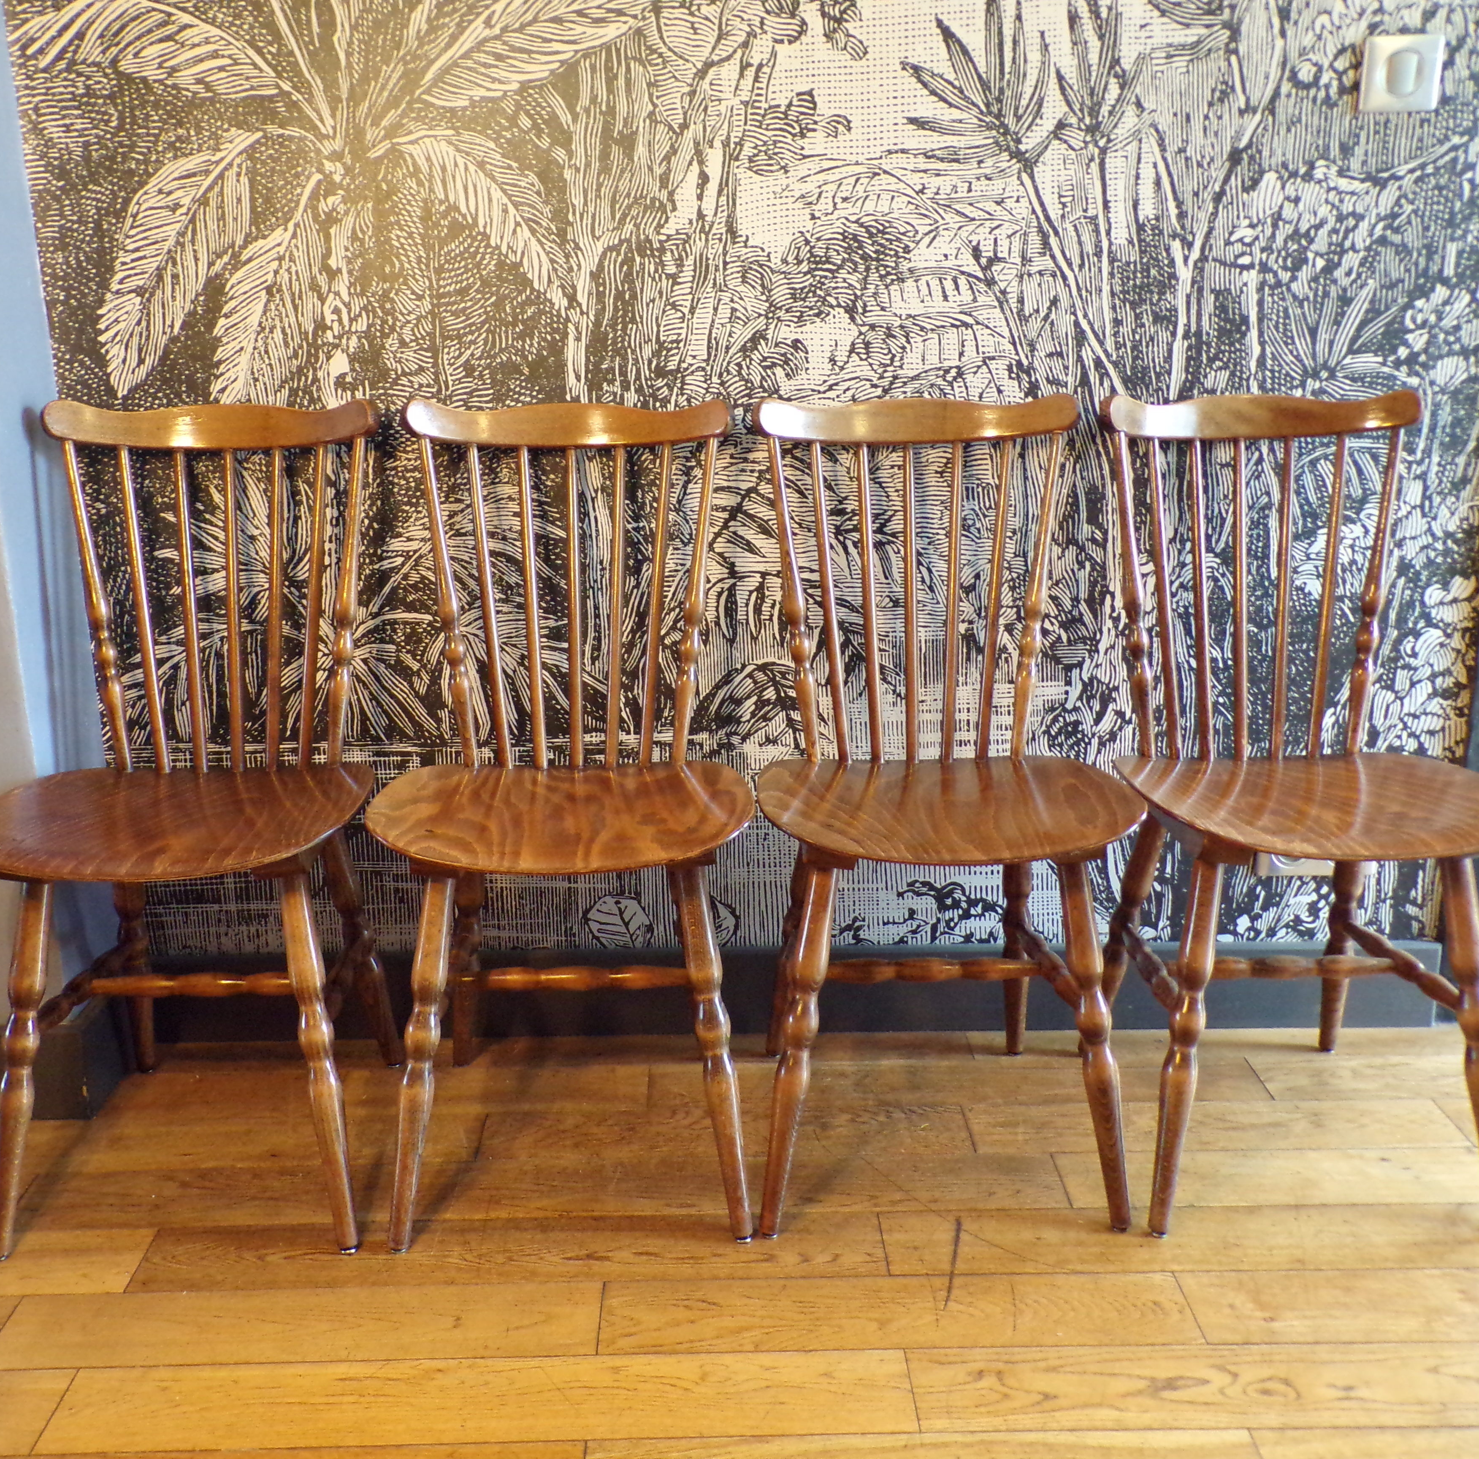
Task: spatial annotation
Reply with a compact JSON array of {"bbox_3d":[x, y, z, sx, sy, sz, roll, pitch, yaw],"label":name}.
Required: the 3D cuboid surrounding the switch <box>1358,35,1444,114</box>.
[{"bbox_3d":[0.762,-0.753,1.806,0.083,0.082,0.012,-1,17,-1],"label":"switch"}]

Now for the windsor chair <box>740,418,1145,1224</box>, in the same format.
[{"bbox_3d":[0.221,0.077,1.803,0.430,0.864,0.468,-1,17,-2],"label":"windsor chair"}]

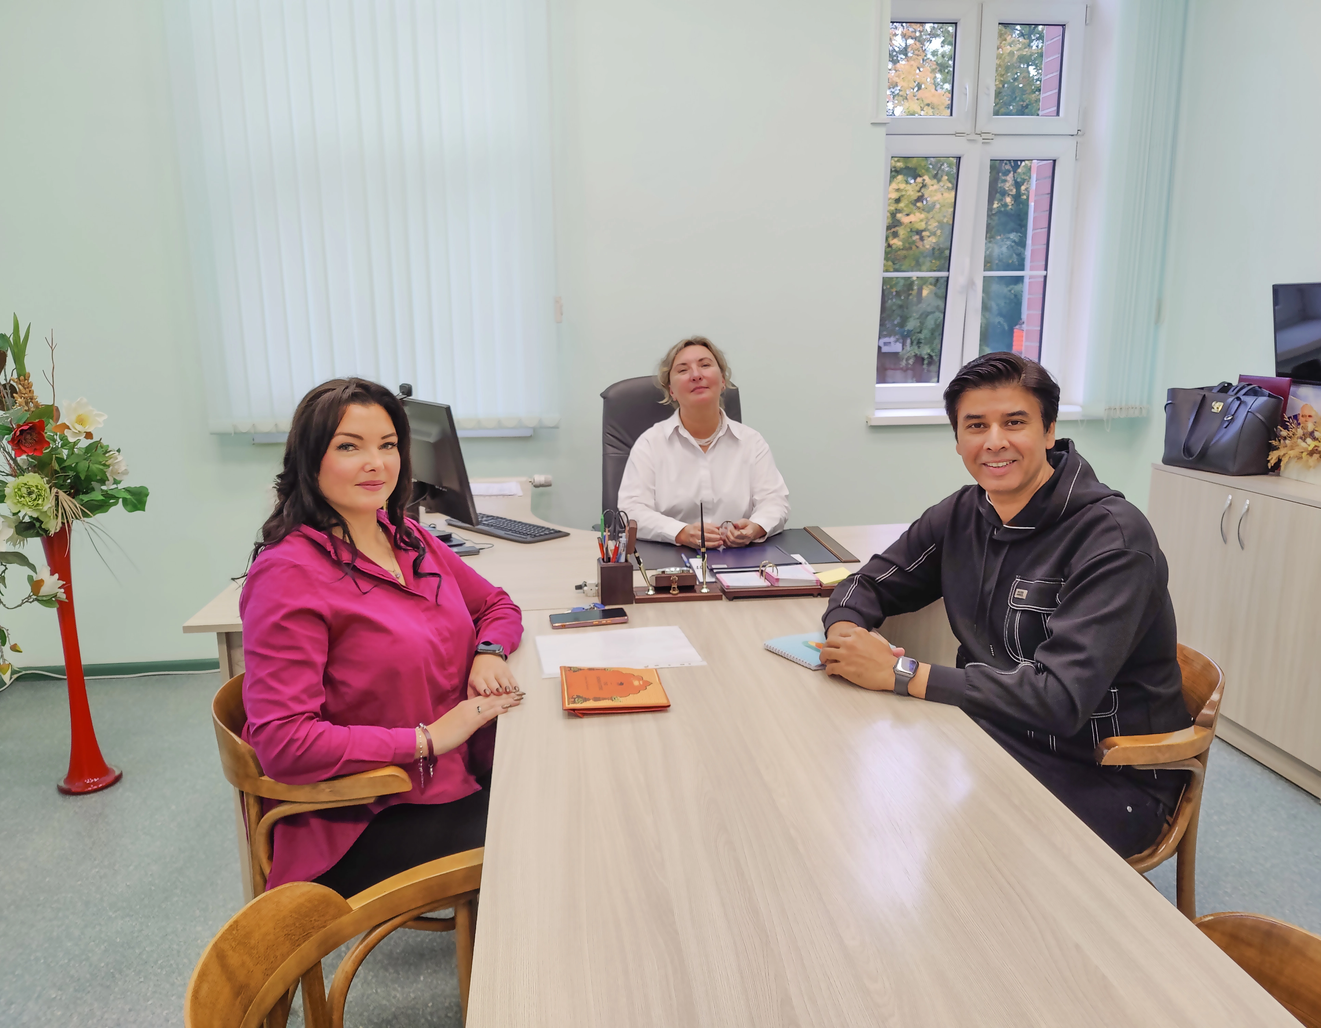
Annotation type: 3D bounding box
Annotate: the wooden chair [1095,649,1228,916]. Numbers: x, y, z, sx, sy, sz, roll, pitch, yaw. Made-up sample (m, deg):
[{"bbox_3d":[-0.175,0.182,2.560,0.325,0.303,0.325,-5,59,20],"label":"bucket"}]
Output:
[{"bbox_3d":[0.762,0.624,1.857,0.540,0.790,0.560,-3,12,-9],"label":"wooden chair"}]

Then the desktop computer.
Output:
[{"bbox_3d":[-0.572,-0.139,2.719,0.420,0.465,0.550,-10,15,-38],"label":"desktop computer"}]

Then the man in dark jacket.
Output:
[{"bbox_3d":[0.637,0.367,1.766,0.750,1.335,0.640,-8,14,-29],"label":"man in dark jacket"}]

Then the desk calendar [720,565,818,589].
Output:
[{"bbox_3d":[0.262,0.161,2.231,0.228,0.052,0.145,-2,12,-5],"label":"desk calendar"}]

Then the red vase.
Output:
[{"bbox_3d":[-1.808,0.434,2.793,0.175,0.840,0.175,-2,12,-7],"label":"red vase"}]

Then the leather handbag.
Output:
[{"bbox_3d":[1.974,-0.301,3.205,0.170,0.285,0.330,-4,12,-16],"label":"leather handbag"}]

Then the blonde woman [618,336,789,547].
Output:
[{"bbox_3d":[0.146,0.110,2.988,0.560,1.345,0.660,-2,12,-4],"label":"blonde woman"}]

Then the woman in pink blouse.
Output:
[{"bbox_3d":[-0.477,0.399,1.732,0.740,1.315,0.600,3,13,18],"label":"woman in pink blouse"}]

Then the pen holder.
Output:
[{"bbox_3d":[-0.107,0.157,2.169,0.079,0.098,0.076,-2,12,-4],"label":"pen holder"}]

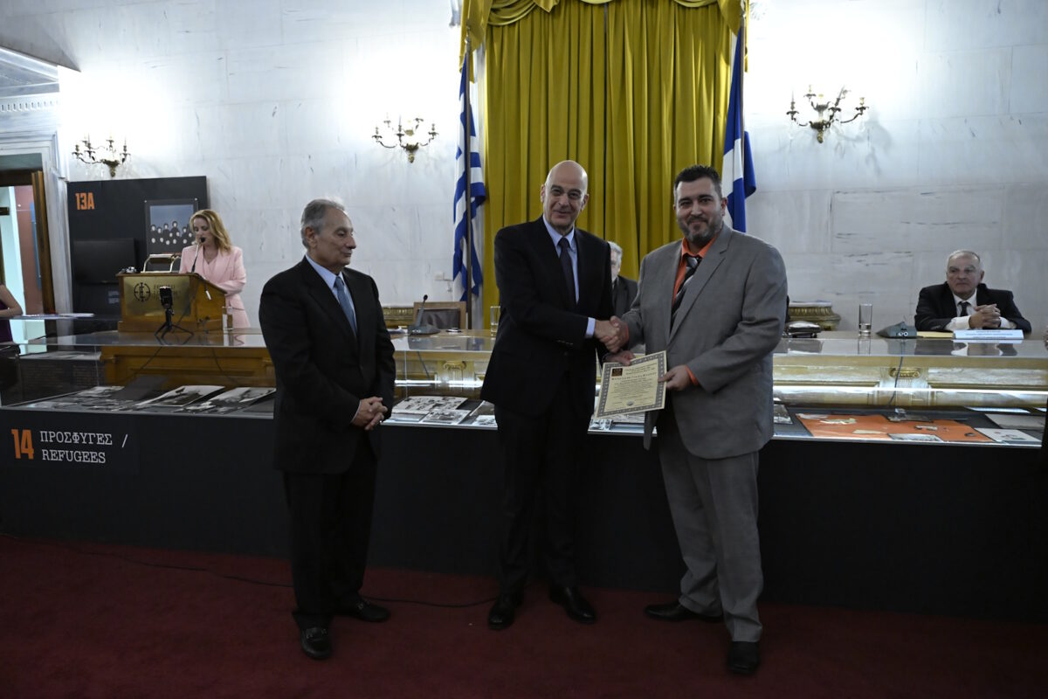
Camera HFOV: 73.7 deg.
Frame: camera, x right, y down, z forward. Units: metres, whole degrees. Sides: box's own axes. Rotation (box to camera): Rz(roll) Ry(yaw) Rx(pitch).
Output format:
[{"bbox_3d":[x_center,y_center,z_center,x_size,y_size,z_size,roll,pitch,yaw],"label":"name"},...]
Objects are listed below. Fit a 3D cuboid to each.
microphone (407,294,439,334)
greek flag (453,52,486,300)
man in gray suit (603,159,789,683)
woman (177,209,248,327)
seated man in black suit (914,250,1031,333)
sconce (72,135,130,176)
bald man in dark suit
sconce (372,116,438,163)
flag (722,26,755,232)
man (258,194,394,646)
[{"bbox_3d":[-0.591,-0.203,4.090,0.140,0.235,0.190,1,5,12],"label":"microphone"},{"bbox_3d":[-0.416,-1.319,5.325,0.260,1.840,0.220,1,5,12],"label":"greek flag"},{"bbox_3d":[0.657,0.214,2.597,0.620,1.780,0.520,3,6,36],"label":"man in gray suit"},{"bbox_3d":[-2.290,-0.182,5.167,0.480,1.680,0.400,0,5,8],"label":"woman"},{"bbox_3d":[2.504,0.085,3.923,0.600,1.260,0.750,1,5,12],"label":"seated man in black suit"},{"bbox_3d":[-3.785,-1.724,6.263,0.520,0.365,0.280,1,5,12],"label":"sconce"},{"bbox_3d":[0.117,0.171,2.793,0.540,1.840,0.480,-3,5,-27],"label":"bald man in dark suit"},{"bbox_3d":[-0.963,-1.688,5.641,0.520,0.365,0.280,1,5,12],"label":"sconce"},{"bbox_3d":[1.510,-1.294,4.901,0.260,1.840,0.220,1,5,12],"label":"flag"},{"bbox_3d":[-0.748,0.279,2.641,0.430,1.660,0.510,4,6,42],"label":"man"}]

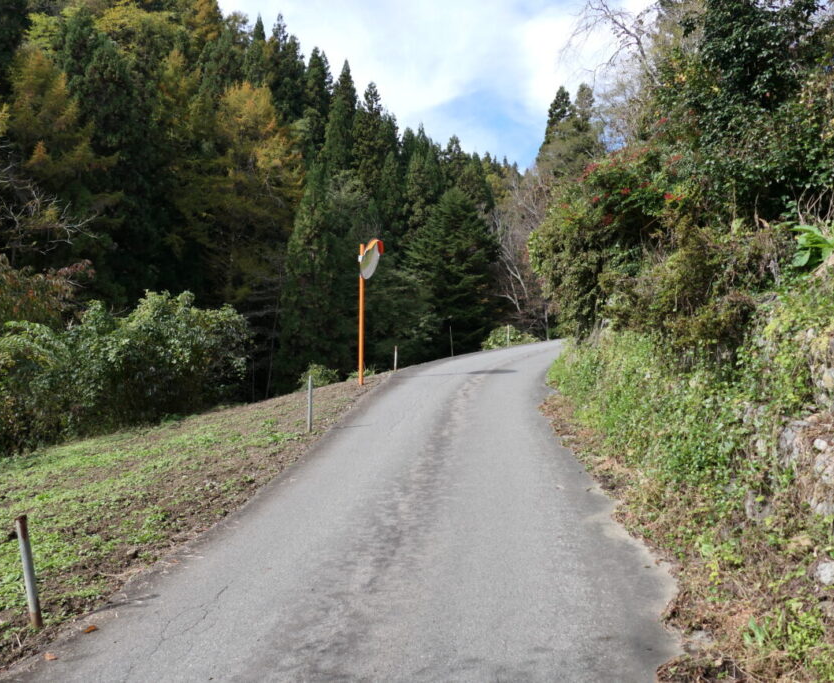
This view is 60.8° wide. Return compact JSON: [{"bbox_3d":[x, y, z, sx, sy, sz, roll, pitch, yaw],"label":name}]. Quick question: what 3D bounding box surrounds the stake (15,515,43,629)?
[{"bbox_3d":[-1.820,1.090,3.350,0.052,0.530,0.052,-9,0,0],"label":"stake"}]

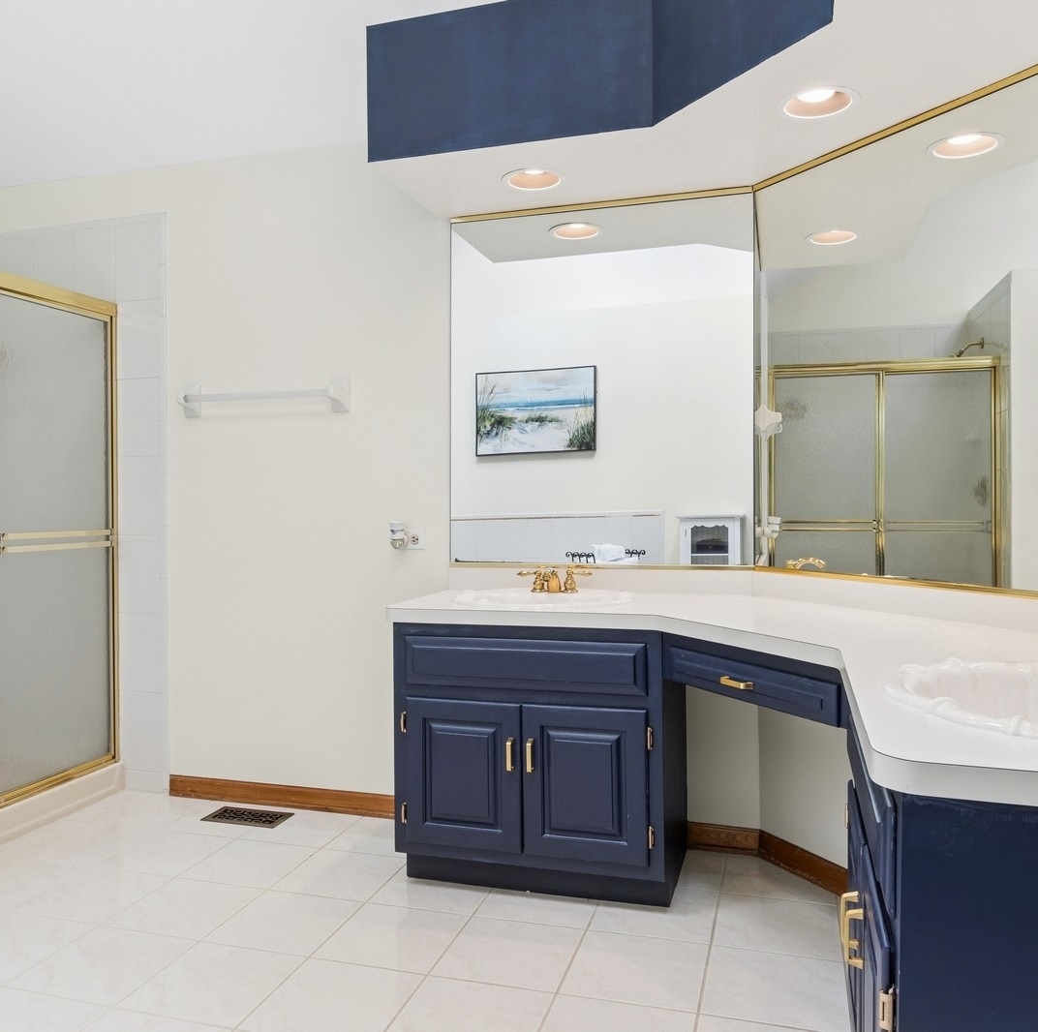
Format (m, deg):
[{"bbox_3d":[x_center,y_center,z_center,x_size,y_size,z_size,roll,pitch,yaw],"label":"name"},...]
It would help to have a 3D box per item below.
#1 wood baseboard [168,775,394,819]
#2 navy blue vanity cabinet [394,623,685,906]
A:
[{"bbox_3d":[-0.764,1.016,3.253,1.127,0.082,0.025,0,1,16],"label":"wood baseboard"},{"bbox_3d":[0.087,0.678,2.710,0.763,0.760,0.560,0,1,16],"label":"navy blue vanity cabinet"}]

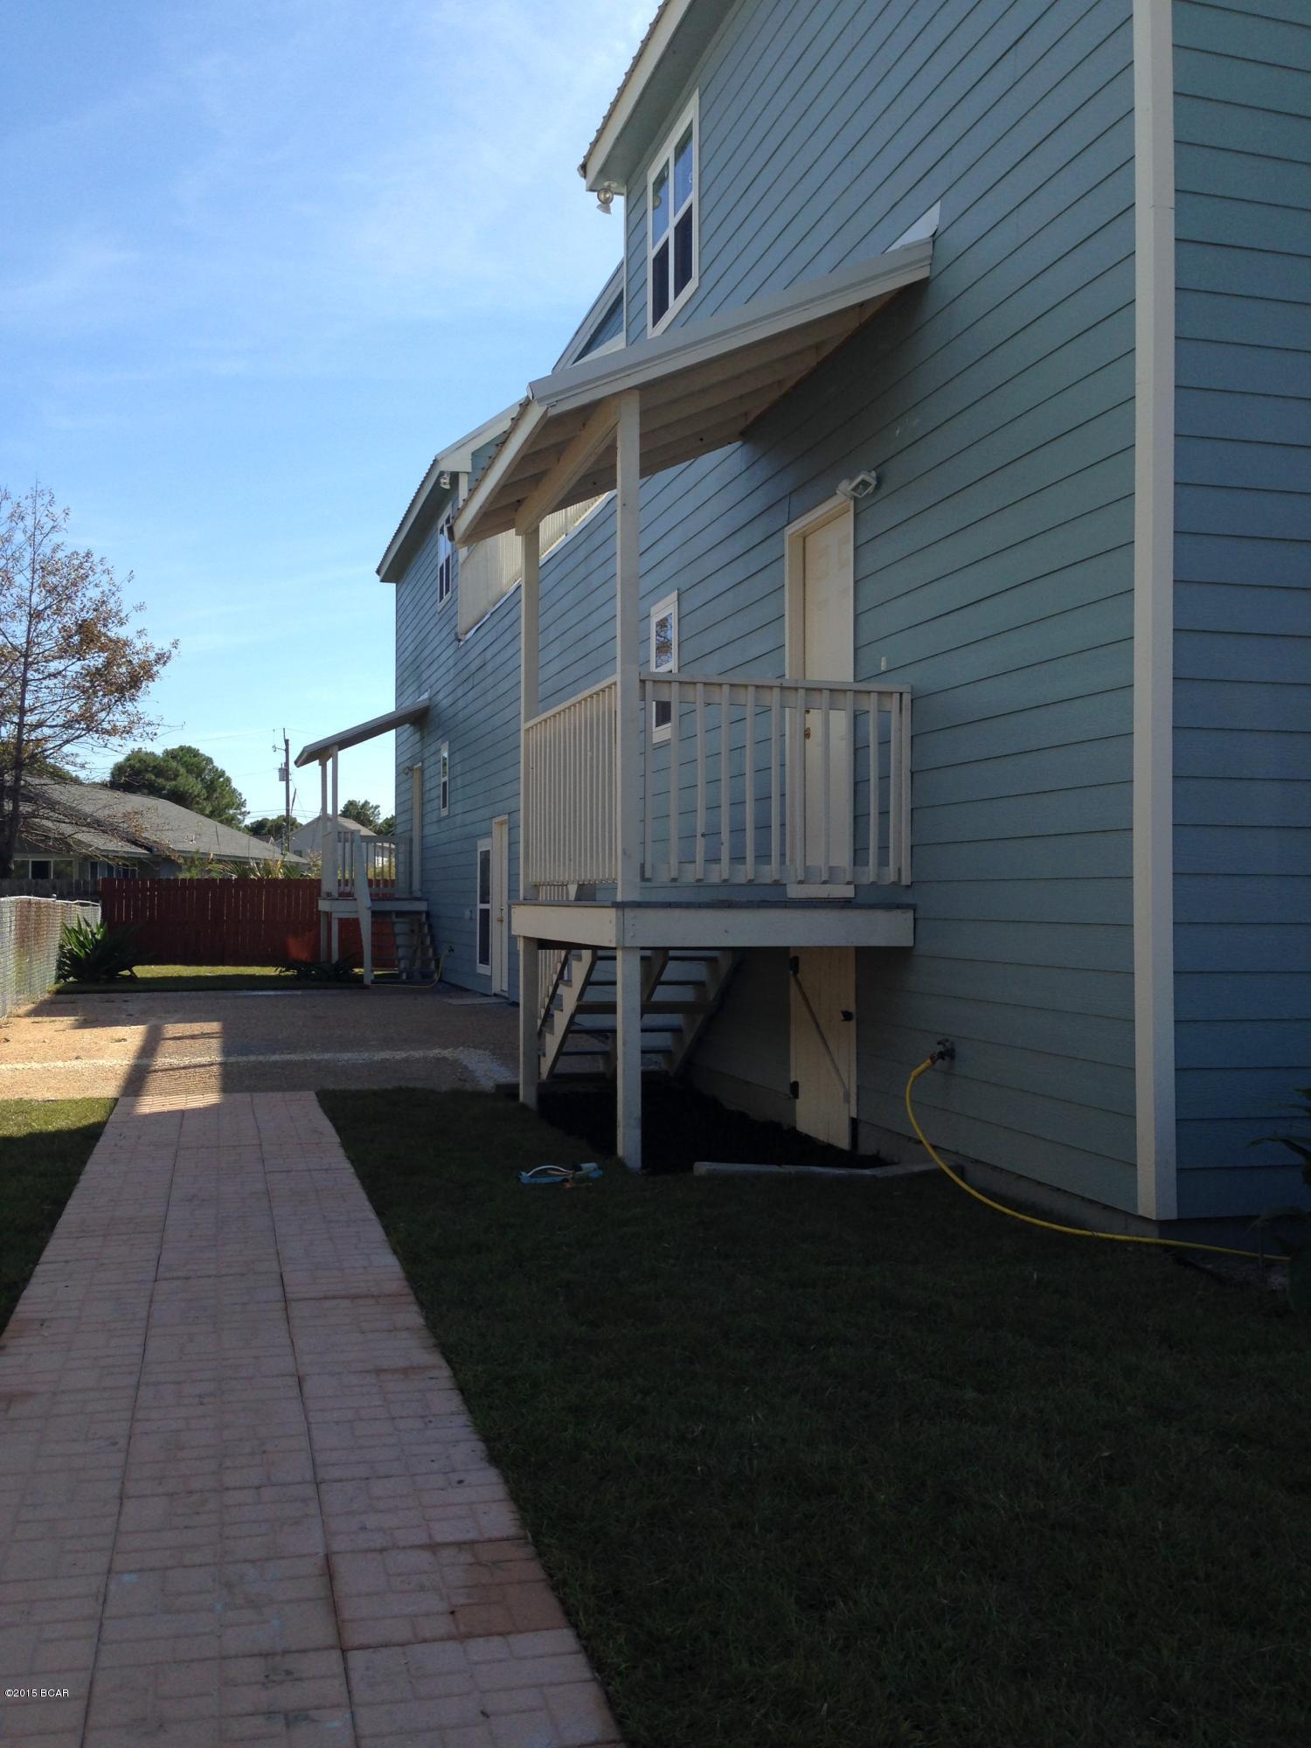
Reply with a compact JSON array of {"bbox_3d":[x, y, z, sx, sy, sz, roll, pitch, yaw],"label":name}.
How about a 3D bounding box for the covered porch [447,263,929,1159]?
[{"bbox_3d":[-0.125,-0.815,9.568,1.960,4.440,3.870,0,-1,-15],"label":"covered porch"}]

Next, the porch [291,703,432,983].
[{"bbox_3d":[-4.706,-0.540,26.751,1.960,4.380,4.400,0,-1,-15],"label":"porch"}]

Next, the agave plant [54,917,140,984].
[{"bbox_3d":[-8.793,1.129,26.279,1.350,1.030,1.350,0,-1,-15],"label":"agave plant"}]

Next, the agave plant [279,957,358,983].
[{"bbox_3d":[-5.226,1.392,25.668,1.300,0.480,1.300,0,-1,-15],"label":"agave plant"}]

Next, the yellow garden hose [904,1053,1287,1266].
[{"bbox_3d":[1.569,1.077,6.665,0.600,0.550,2.350,0,-1,-15],"label":"yellow garden hose"}]

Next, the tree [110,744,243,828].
[{"bbox_3d":[-19.524,-1.575,68.039,6.000,7.600,6.000,0,-1,-15],"label":"tree"}]

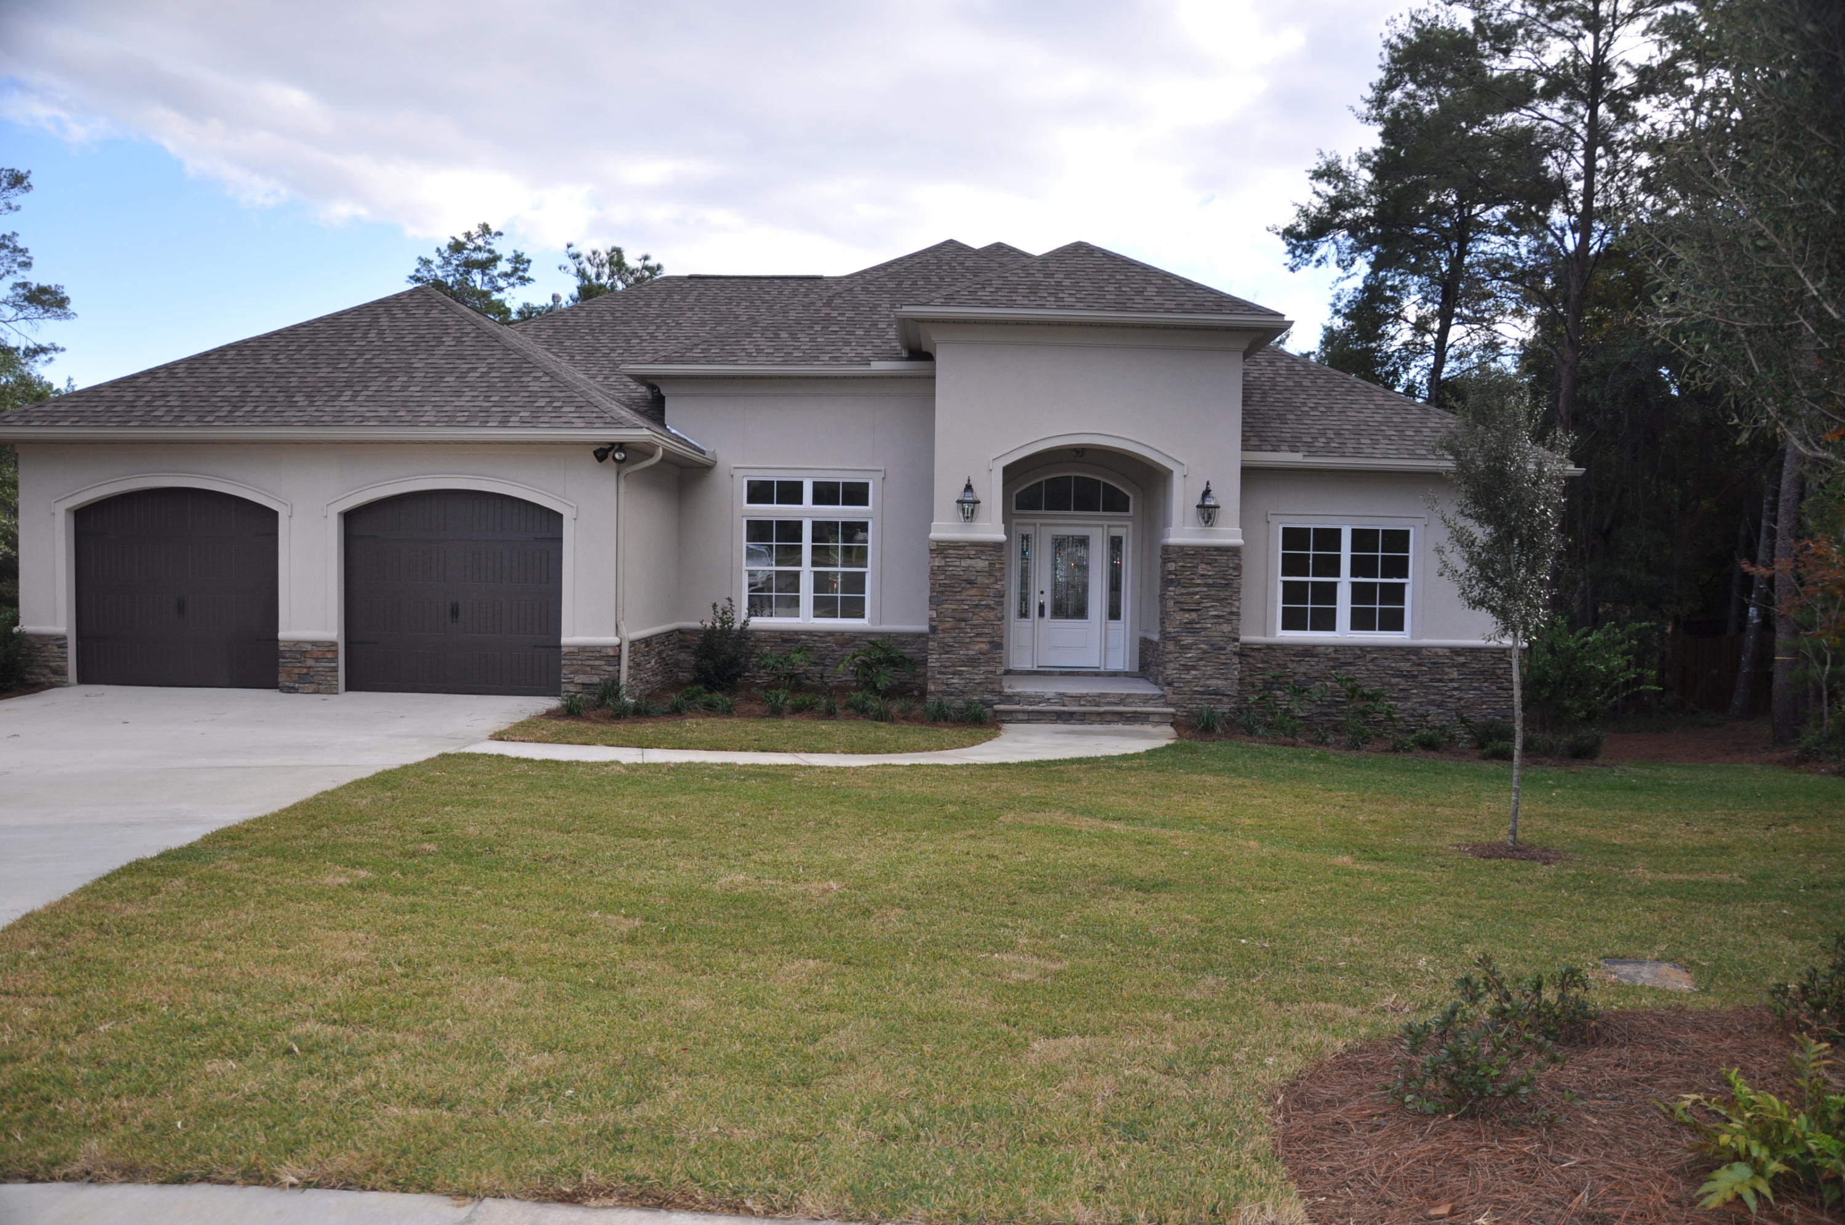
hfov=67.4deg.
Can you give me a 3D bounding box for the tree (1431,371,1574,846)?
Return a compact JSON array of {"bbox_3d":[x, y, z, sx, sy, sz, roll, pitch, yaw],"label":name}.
[{"bbox_3d":[4.101,-0.015,9.800,0.960,3.361,0.960,2,3,23],"label":"tree"}]

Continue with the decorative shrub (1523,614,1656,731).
[{"bbox_3d":[9.979,0.881,20.700,1.789,1.706,1.610,1,2,4],"label":"decorative shrub"}]

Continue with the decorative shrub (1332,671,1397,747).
[{"bbox_3d":[5.735,1.259,17.950,0.800,0.974,0.720,1,2,4],"label":"decorative shrub"}]

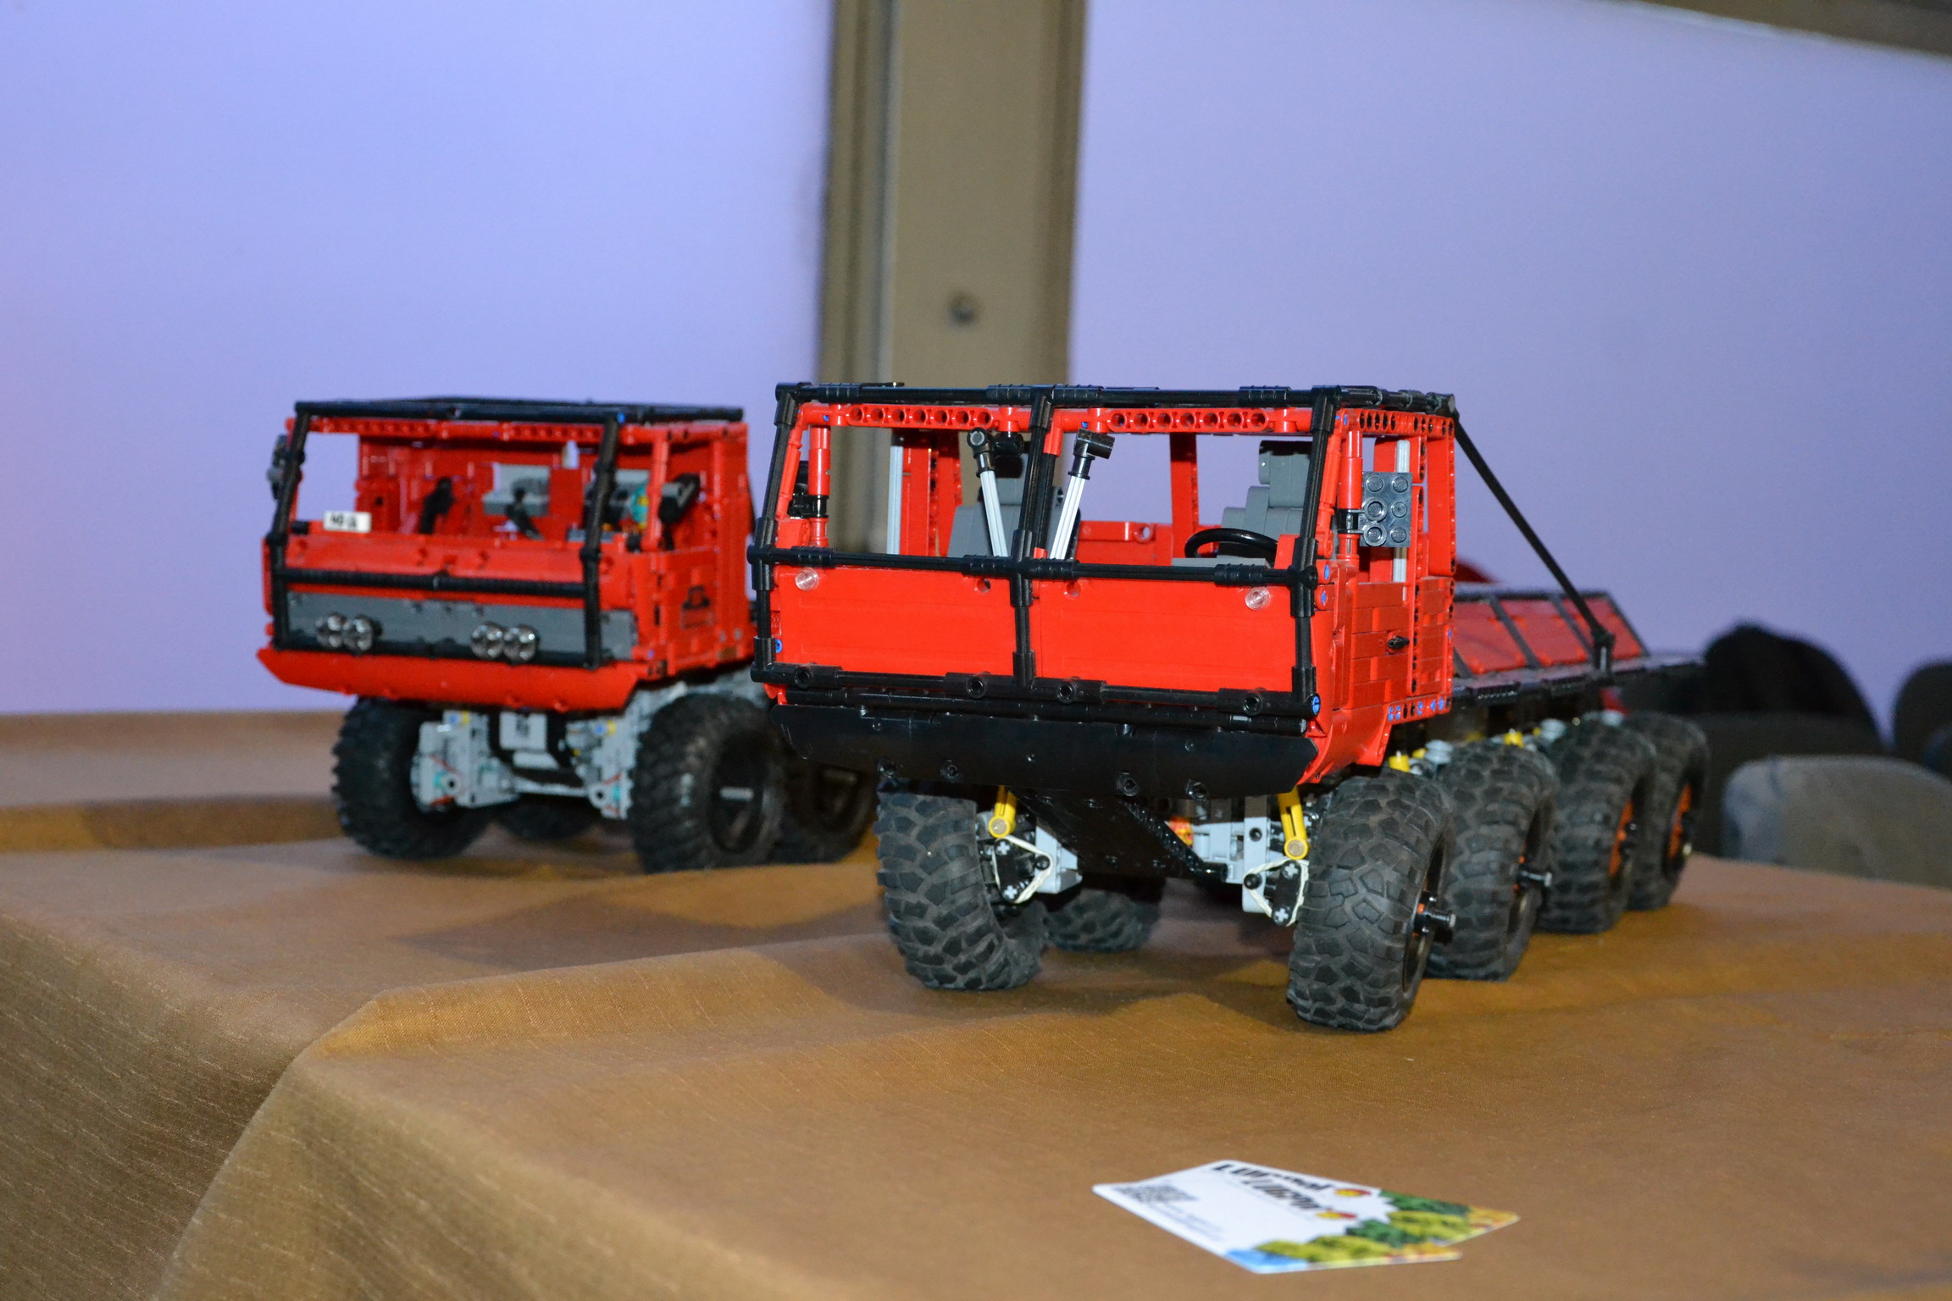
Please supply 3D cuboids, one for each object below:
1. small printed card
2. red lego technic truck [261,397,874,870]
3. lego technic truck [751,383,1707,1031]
[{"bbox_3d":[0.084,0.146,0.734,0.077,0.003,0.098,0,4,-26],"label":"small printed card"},{"bbox_3d":[-0.151,-0.012,1.537,0.212,0.226,0.540,3,3,20],"label":"red lego technic truck"},{"bbox_3d":[0.136,0.011,1.133,0.215,0.222,0.550,3,4,27],"label":"lego technic truck"}]

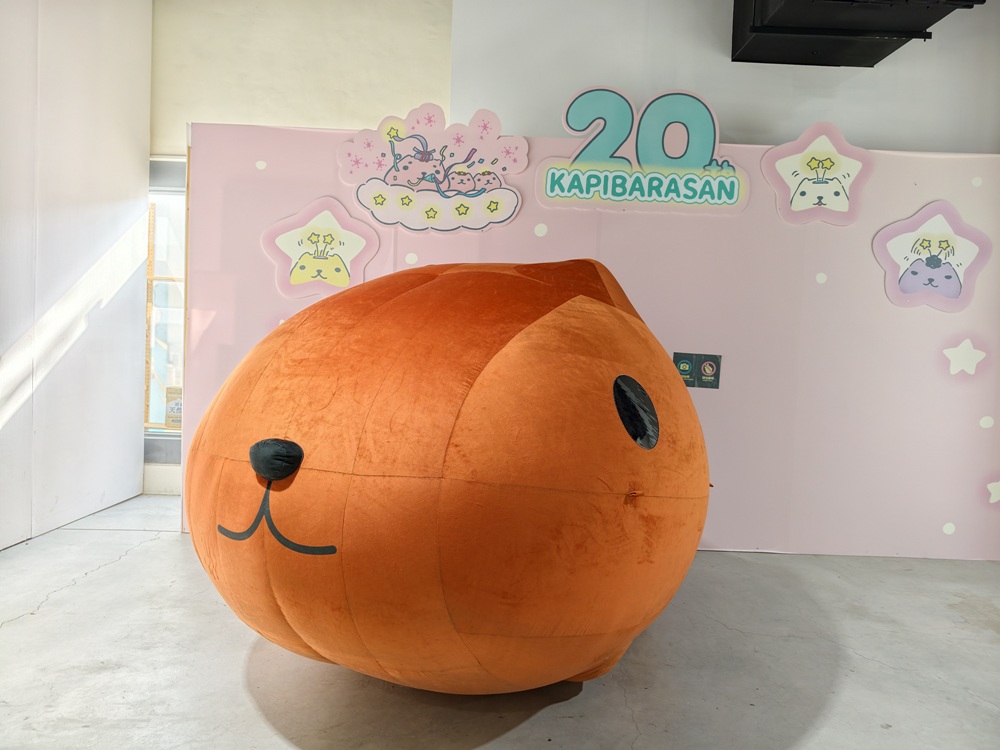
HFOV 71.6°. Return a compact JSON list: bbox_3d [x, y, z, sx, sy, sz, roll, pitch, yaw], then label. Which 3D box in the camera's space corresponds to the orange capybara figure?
[{"bbox_3d":[-0.133,0.313,2.933,2.032,1.715,2.222,3,2,31],"label":"orange capybara figure"}]

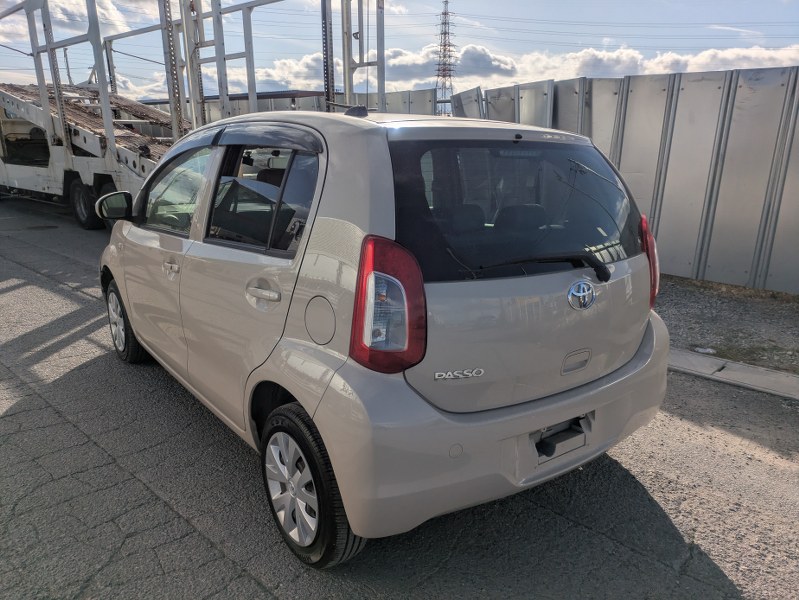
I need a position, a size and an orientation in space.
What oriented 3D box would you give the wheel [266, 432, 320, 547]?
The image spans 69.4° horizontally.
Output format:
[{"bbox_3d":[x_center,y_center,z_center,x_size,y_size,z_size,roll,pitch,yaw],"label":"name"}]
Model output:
[{"bbox_3d":[-0.317,0.611,1.918,0.115,0.380,0.380,-9,17,-36],"label":"wheel"}]

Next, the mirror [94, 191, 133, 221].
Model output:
[{"bbox_3d":[-1.479,-0.493,3.006,0.200,0.150,0.110,-9,17,-36],"label":"mirror"}]

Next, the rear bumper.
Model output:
[{"bbox_3d":[0.489,0.338,2.018,1.630,0.540,0.310,-9,17,-36],"label":"rear bumper"}]

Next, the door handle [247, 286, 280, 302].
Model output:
[{"bbox_3d":[-0.420,-0.020,1.770,0.048,0.042,0.210,-9,17,-36],"label":"door handle"}]

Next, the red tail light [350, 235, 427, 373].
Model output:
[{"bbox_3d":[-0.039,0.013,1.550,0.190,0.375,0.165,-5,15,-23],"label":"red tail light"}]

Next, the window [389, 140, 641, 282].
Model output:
[{"bbox_3d":[0.460,-0.322,1.913,1.130,0.450,0.130,-9,-13,-36],"label":"window"}]

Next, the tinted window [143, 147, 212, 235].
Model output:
[{"bbox_3d":[-1.079,-0.541,2.765,0.060,0.410,0.750,12,4,-40],"label":"tinted window"}]

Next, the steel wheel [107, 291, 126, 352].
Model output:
[{"bbox_3d":[-1.803,0.135,3.794,0.115,0.380,0.380,-9,17,-36],"label":"steel wheel"}]

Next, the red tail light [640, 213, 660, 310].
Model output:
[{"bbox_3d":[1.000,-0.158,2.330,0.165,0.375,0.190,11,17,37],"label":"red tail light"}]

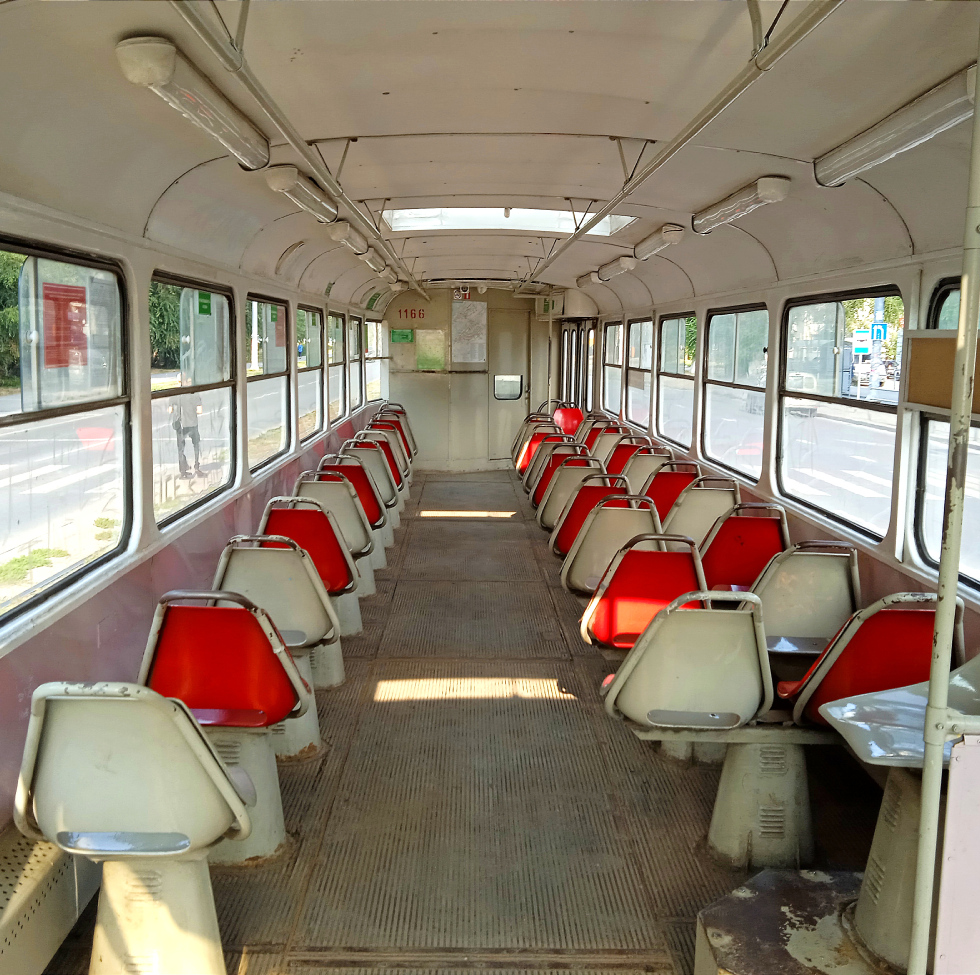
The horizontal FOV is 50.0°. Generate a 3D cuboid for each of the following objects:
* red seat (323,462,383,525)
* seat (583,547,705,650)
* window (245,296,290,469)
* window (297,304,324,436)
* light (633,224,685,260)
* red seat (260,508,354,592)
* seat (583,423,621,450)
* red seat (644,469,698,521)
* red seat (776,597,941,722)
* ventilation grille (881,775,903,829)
[{"bbox_3d":[-0.794,0.010,5.965,0.440,0.450,0.530,1,8,-2],"label":"red seat"},{"bbox_3d":[0.558,0.377,3.956,0.440,0.400,0.460,1,8,-1],"label":"seat"},{"bbox_3d":[-1.154,-0.558,5.463,0.045,0.855,1.250,1,8,-2],"label":"window"},{"bbox_3d":[-1.190,-0.757,6.915,0.055,0.830,1.230,1,8,-2],"label":"window"},{"bbox_3d":[0.899,-1.294,5.630,0.125,0.090,1.120,1,8,-2],"label":"light"},{"bbox_3d":[-0.733,0.222,4.173,0.420,0.410,0.520,1,8,-2],"label":"red seat"},{"bbox_3d":[0.970,-0.378,9.463,0.440,0.400,0.460,1,8,-1],"label":"seat"},{"bbox_3d":[1.035,0.043,5.984,0.440,0.450,0.530,1,8,-2],"label":"red seat"},{"bbox_3d":[1.075,0.498,3.146,0.440,0.400,0.460,1,8,-1],"label":"red seat"},{"bbox_3d":[0.845,0.663,2.213,0.015,0.080,0.065,1,8,-2],"label":"ventilation grille"}]

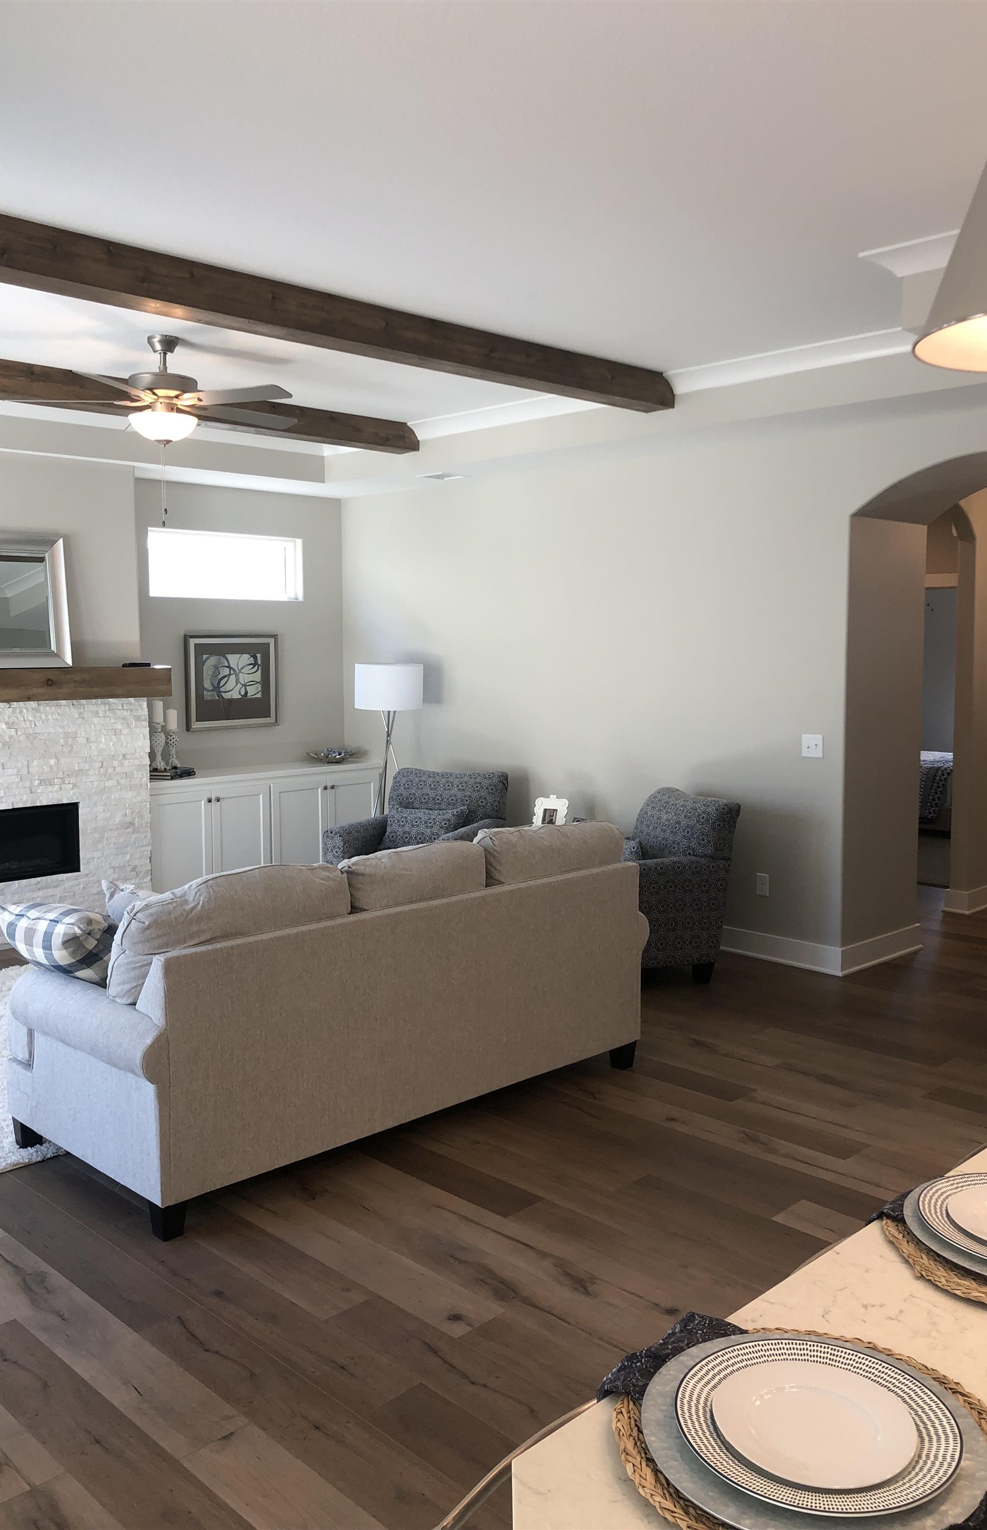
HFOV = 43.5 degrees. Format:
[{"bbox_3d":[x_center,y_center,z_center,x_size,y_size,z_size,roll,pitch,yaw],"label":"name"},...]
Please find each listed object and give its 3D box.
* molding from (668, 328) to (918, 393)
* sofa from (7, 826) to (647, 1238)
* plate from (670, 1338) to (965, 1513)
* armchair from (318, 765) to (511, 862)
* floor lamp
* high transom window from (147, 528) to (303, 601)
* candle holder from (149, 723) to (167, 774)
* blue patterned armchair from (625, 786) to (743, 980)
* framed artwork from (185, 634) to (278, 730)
[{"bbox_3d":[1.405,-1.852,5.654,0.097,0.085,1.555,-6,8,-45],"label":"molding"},{"bbox_3d":[-0.520,0.762,4.569,2.270,0.990,1.020,-6,8,-45],"label":"sofa"},{"bbox_3d":[0.311,0.642,1.197,0.266,0.025,0.266,0,6,0],"label":"plate"},{"bbox_3d":[-0.452,0.522,7.494,0.790,0.905,0.890,2,6,20],"label":"armchair"},{"bbox_3d":[-0.700,0.099,8.406,0.470,1.573,0.470,0,6,0],"label":"floor lamp"},{"bbox_3d":[-1.810,-1.343,8.403,1.210,0.438,0.100,-6,8,-45],"label":"high transom window"},{"bbox_3d":[-2.129,-0.116,7.842,0.105,0.304,0.105,-6,8,-45],"label":"candle holder"},{"bbox_3d":[0.709,0.620,6.422,0.880,0.905,0.780,-2,6,-17],"label":"blue patterned armchair"},{"bbox_3d":[-1.759,-0.568,8.440,0.730,0.632,0.040,-6,8,-45],"label":"framed artwork"}]

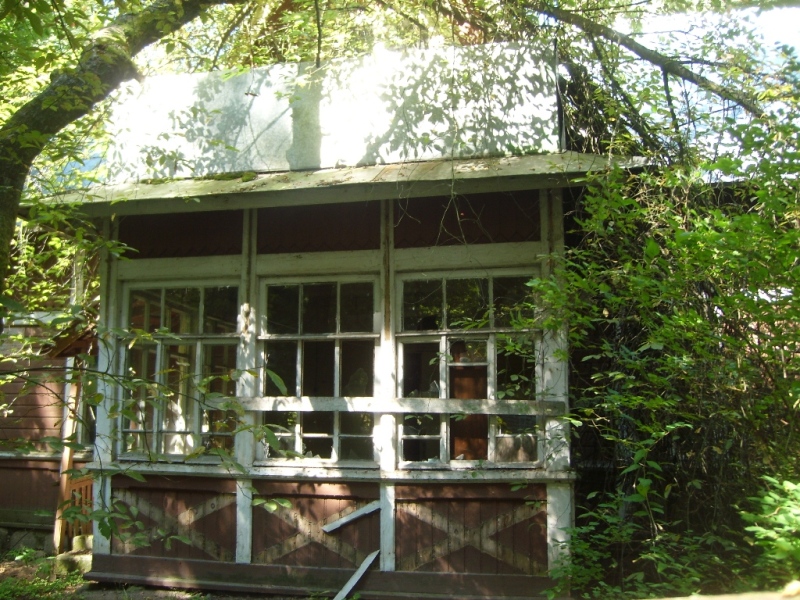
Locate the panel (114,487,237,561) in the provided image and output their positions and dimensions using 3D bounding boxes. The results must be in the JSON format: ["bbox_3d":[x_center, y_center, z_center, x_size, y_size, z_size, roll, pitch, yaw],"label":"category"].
[{"bbox_3d":[-1.842,1.815,6.564,1.084,0.540,0.050,-1,-6,12],"label":"panel"}]

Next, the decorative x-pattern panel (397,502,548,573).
[{"bbox_3d":[0.525,1.770,6.060,1.128,0.540,0.050,-1,-6,12],"label":"decorative x-pattern panel"}]

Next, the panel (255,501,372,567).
[{"bbox_3d":[-0.671,1.807,6.313,1.004,0.530,0.050,-1,-6,12],"label":"panel"}]

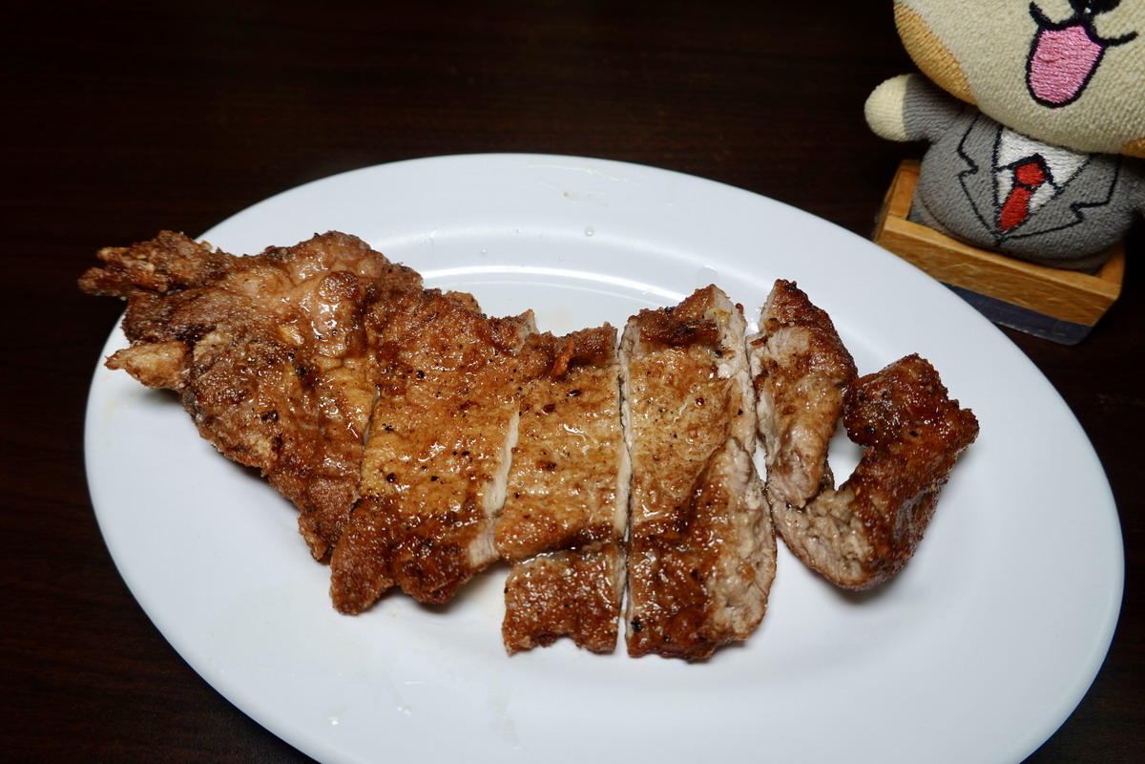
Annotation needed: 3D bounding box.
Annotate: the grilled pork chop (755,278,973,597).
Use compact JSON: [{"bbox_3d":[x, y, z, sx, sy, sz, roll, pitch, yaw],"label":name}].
[{"bbox_3d":[0.082,0.008,0.210,0.057,0.022,0.093,1,58,1],"label":"grilled pork chop"}]

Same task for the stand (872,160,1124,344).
[{"bbox_3d":[0.134,-0.042,0.247,0.069,0.025,0.032,20,60,12],"label":"stand"}]

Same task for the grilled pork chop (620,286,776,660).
[{"bbox_3d":[0.034,0.018,0.209,0.039,0.019,0.109,1,59,1],"label":"grilled pork chop"}]

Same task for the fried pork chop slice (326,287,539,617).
[{"bbox_3d":[-0.036,0.014,0.214,0.049,0.016,0.101,-1,57,0],"label":"fried pork chop slice"}]

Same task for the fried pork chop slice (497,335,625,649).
[{"bbox_3d":[-0.002,0.023,0.197,0.031,0.016,0.088,3,60,2],"label":"fried pork chop slice"}]

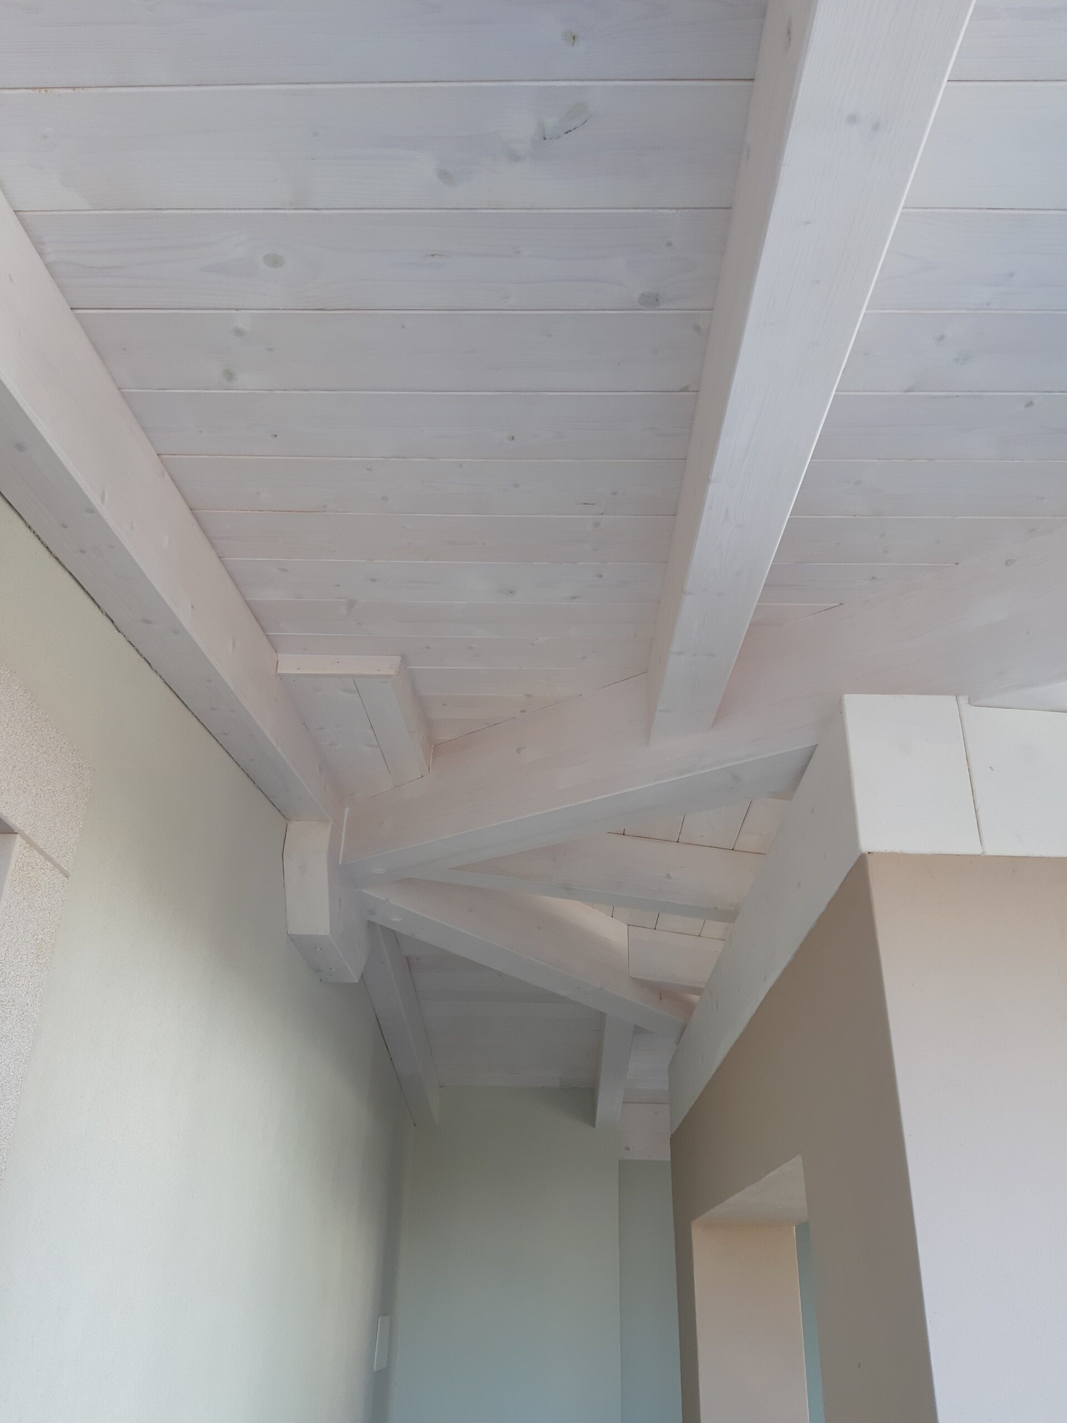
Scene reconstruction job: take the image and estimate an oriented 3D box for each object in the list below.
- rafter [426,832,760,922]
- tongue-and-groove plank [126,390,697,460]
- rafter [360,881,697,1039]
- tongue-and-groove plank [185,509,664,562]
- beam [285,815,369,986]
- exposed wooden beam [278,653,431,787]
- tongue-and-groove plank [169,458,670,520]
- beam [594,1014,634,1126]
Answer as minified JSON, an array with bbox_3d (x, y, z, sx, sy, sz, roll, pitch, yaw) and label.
[{"bbox_3d":[0.127,0.412,2.959,0.914,0.165,0.100,7,-28,5],"label":"rafter"},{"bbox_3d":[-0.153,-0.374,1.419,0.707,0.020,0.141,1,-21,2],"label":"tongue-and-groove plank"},{"bbox_3d":[0.036,0.713,3.467,1.484,0.238,0.176,30,-39,-34],"label":"rafter"},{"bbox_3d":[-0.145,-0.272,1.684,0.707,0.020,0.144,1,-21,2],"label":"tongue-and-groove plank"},{"bbox_3d":[-0.521,0.513,2.848,0.102,0.256,0.664,1,-28,2],"label":"beam"},{"bbox_3d":[-0.359,0.042,2.428,0.238,0.066,0.722,1,-23,2],"label":"exposed wooden beam"},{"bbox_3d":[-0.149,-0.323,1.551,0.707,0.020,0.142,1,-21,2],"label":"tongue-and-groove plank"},{"bbox_3d":[0.305,1.330,4.289,0.102,0.165,1.405,1,-35,2],"label":"beam"}]

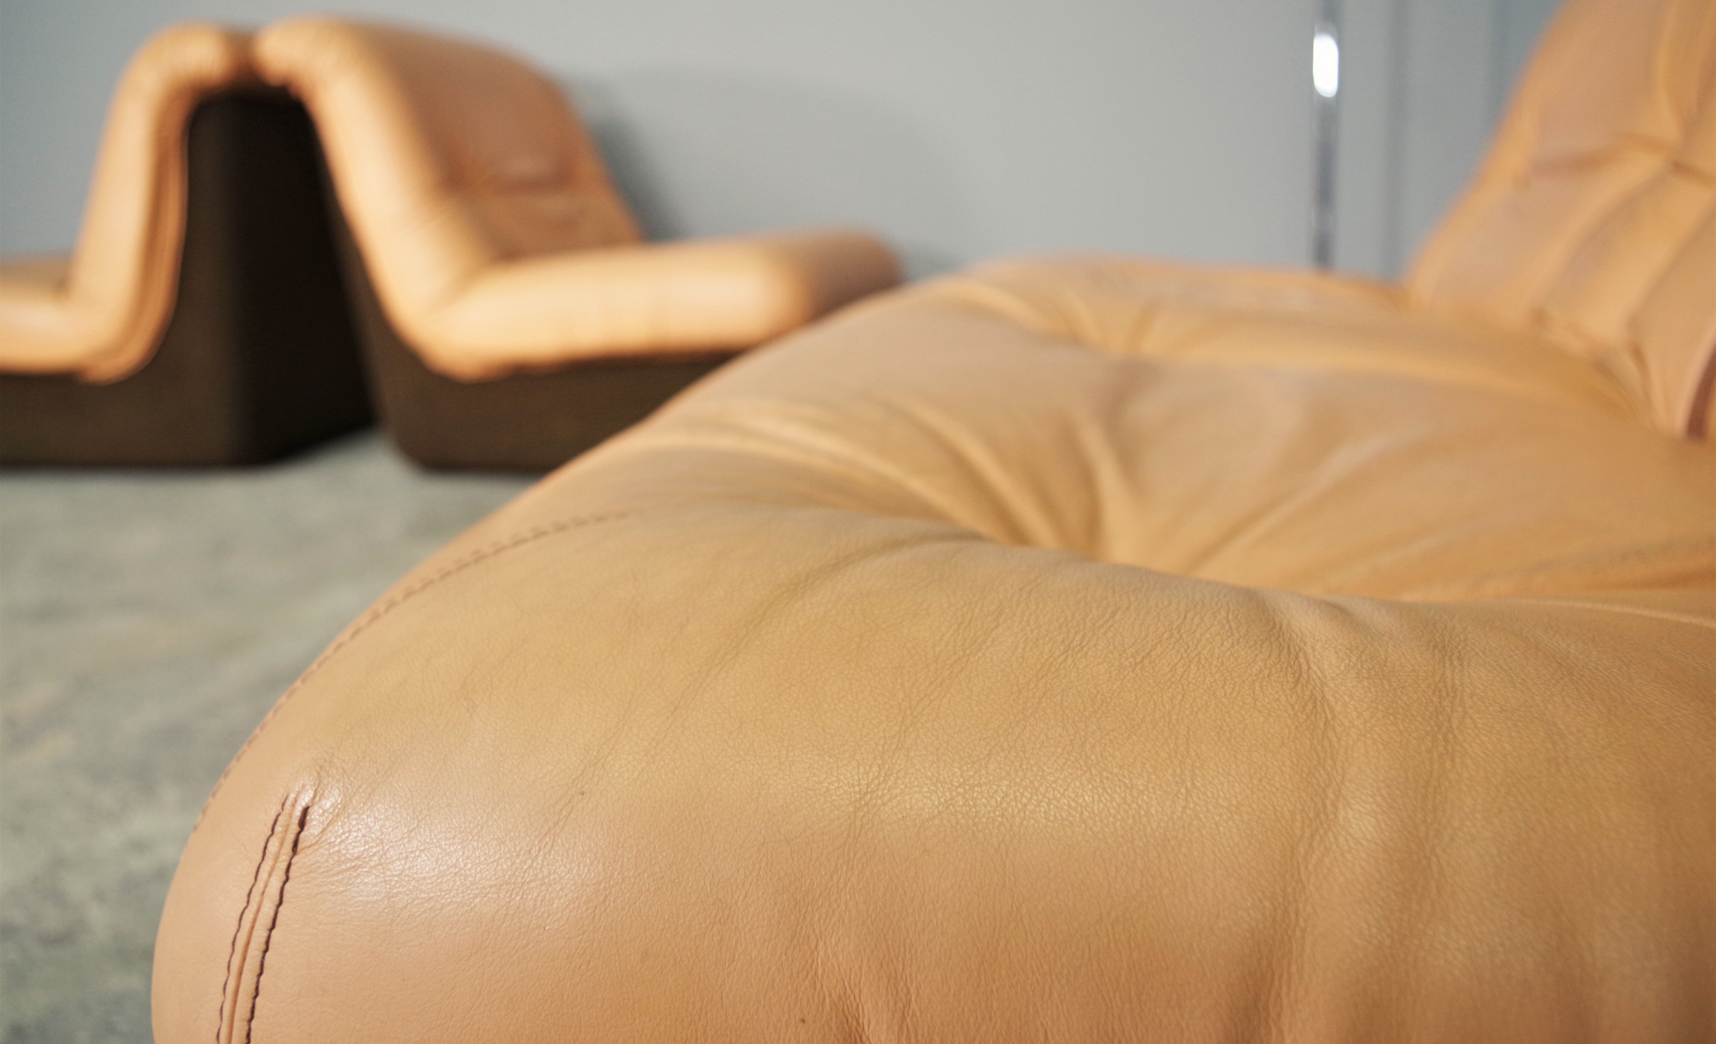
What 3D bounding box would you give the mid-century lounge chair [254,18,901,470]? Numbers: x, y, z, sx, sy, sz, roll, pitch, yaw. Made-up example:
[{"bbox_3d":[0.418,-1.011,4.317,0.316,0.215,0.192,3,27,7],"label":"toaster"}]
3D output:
[{"bbox_3d":[-0.406,-0.499,2.276,0.900,0.700,0.720,2,15,13],"label":"mid-century lounge chair"}]

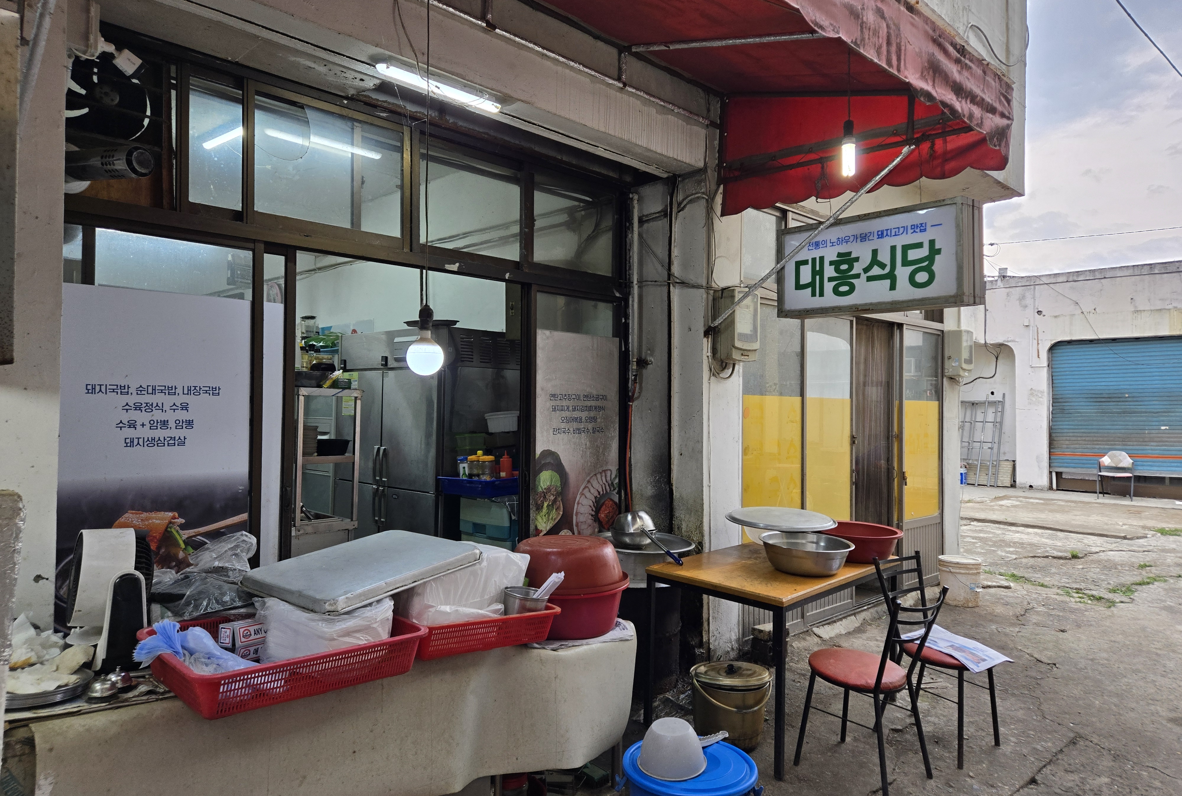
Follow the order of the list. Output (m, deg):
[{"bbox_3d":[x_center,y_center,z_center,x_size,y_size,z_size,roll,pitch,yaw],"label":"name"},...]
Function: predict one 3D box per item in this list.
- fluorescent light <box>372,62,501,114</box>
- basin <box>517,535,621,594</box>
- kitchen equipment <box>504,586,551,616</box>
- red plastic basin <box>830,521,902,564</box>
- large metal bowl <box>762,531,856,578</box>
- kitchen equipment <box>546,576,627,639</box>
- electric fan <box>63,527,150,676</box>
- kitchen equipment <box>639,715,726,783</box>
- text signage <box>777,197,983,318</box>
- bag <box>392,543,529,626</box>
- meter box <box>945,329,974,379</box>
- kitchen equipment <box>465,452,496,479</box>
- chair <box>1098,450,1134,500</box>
[{"bbox_3d":[-0.621,-1.288,3.285,0.050,0.050,0.602,-1,-1,45],"label":"fluorescent light"},{"bbox_3d":[-0.094,0.604,2.900,0.440,0.150,0.440,0,-1,0],"label":"basin"},{"bbox_3d":[-0.223,0.755,2.740,0.152,0.150,0.152,0,-1,-5],"label":"kitchen equipment"},{"bbox_3d":[1.372,0.754,4.100,0.480,0.146,0.480,2,2,44],"label":"red plastic basin"},{"bbox_3d":[1.041,0.760,3.799,0.452,0.136,0.452,1,1,0],"label":"large metal bowl"},{"bbox_3d":[-0.094,0.756,2.900,0.475,0.175,0.475,0,-1,0],"label":"kitchen equipment"},{"bbox_3d":[-1.548,0.625,2.514,0.250,0.420,0.320,1,-1,-39],"label":"electric fan"},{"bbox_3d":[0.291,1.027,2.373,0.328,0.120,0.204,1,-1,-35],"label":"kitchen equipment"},{"bbox_3d":[1.684,-0.785,4.669,1.114,0.547,0.310,-1,-1,45],"label":"text signage"},{"bbox_3d":[-0.456,0.680,2.820,0.420,0.280,0.270,1,-1,-26],"label":"bag"},{"bbox_3d":[3.400,-0.409,7.250,0.190,0.450,0.220,0,-1,40],"label":"meter box"},{"bbox_3d":[-0.615,0.386,4.380,0.165,0.165,0.120,0,-1,-8],"label":"kitchen equipment"},{"bbox_3d":[8.341,1.241,12.500,0.500,0.770,0.520,0,-1,40],"label":"chair"}]

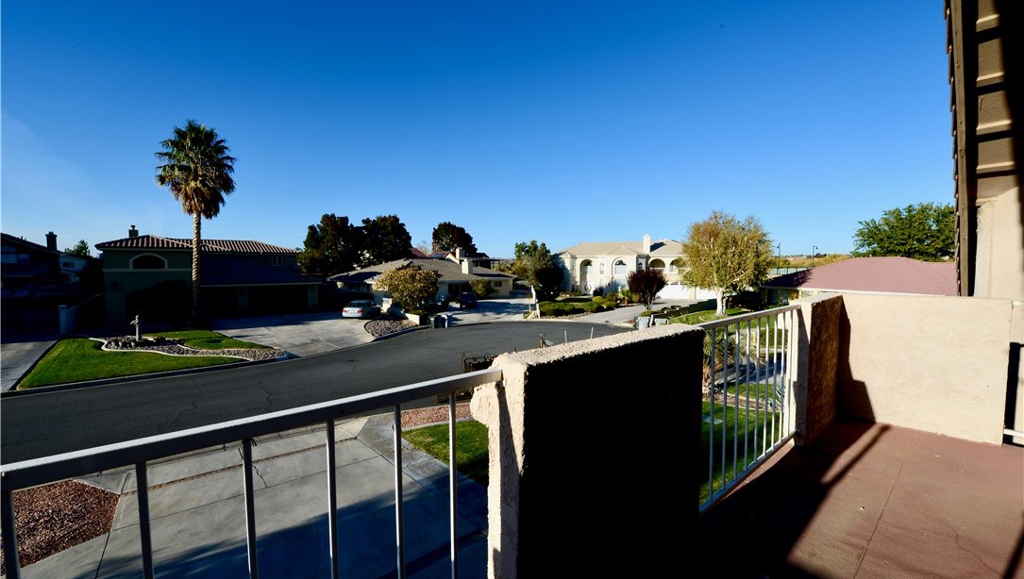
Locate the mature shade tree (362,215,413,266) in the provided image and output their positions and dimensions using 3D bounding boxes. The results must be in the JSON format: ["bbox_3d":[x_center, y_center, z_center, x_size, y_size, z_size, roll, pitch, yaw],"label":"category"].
[{"bbox_3d":[-19.471,-5.278,61.796,7.720,12.600,7.720,0,3,0],"label":"mature shade tree"}]

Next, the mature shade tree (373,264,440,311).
[{"bbox_3d":[-9.855,-0.092,37.561,6.010,4.520,6.010,0,3,0],"label":"mature shade tree"}]

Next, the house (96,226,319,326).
[{"bbox_3d":[-28.023,-1.756,39.622,16.500,8.000,13.000,-3,4,-37],"label":"house"}]

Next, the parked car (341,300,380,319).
[{"bbox_3d":[-13.871,1.757,36.469,1.820,1.460,4.750,0,3,-6],"label":"parked car"}]

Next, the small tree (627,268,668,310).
[{"bbox_3d":[14.484,-0.010,42.575,4.240,4.460,4.240,0,3,0],"label":"small tree"}]

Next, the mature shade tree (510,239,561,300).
[{"bbox_3d":[3.318,-2.561,53.943,7.040,8.110,7.040,0,3,0],"label":"mature shade tree"}]

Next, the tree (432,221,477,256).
[{"bbox_3d":[-10.648,-6.207,73.762,8.830,13.030,8.830,0,3,0],"label":"tree"}]

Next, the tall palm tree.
[{"bbox_3d":[-24.791,-5.182,31.247,5.020,15.930,5.020,0,3,0],"label":"tall palm tree"}]

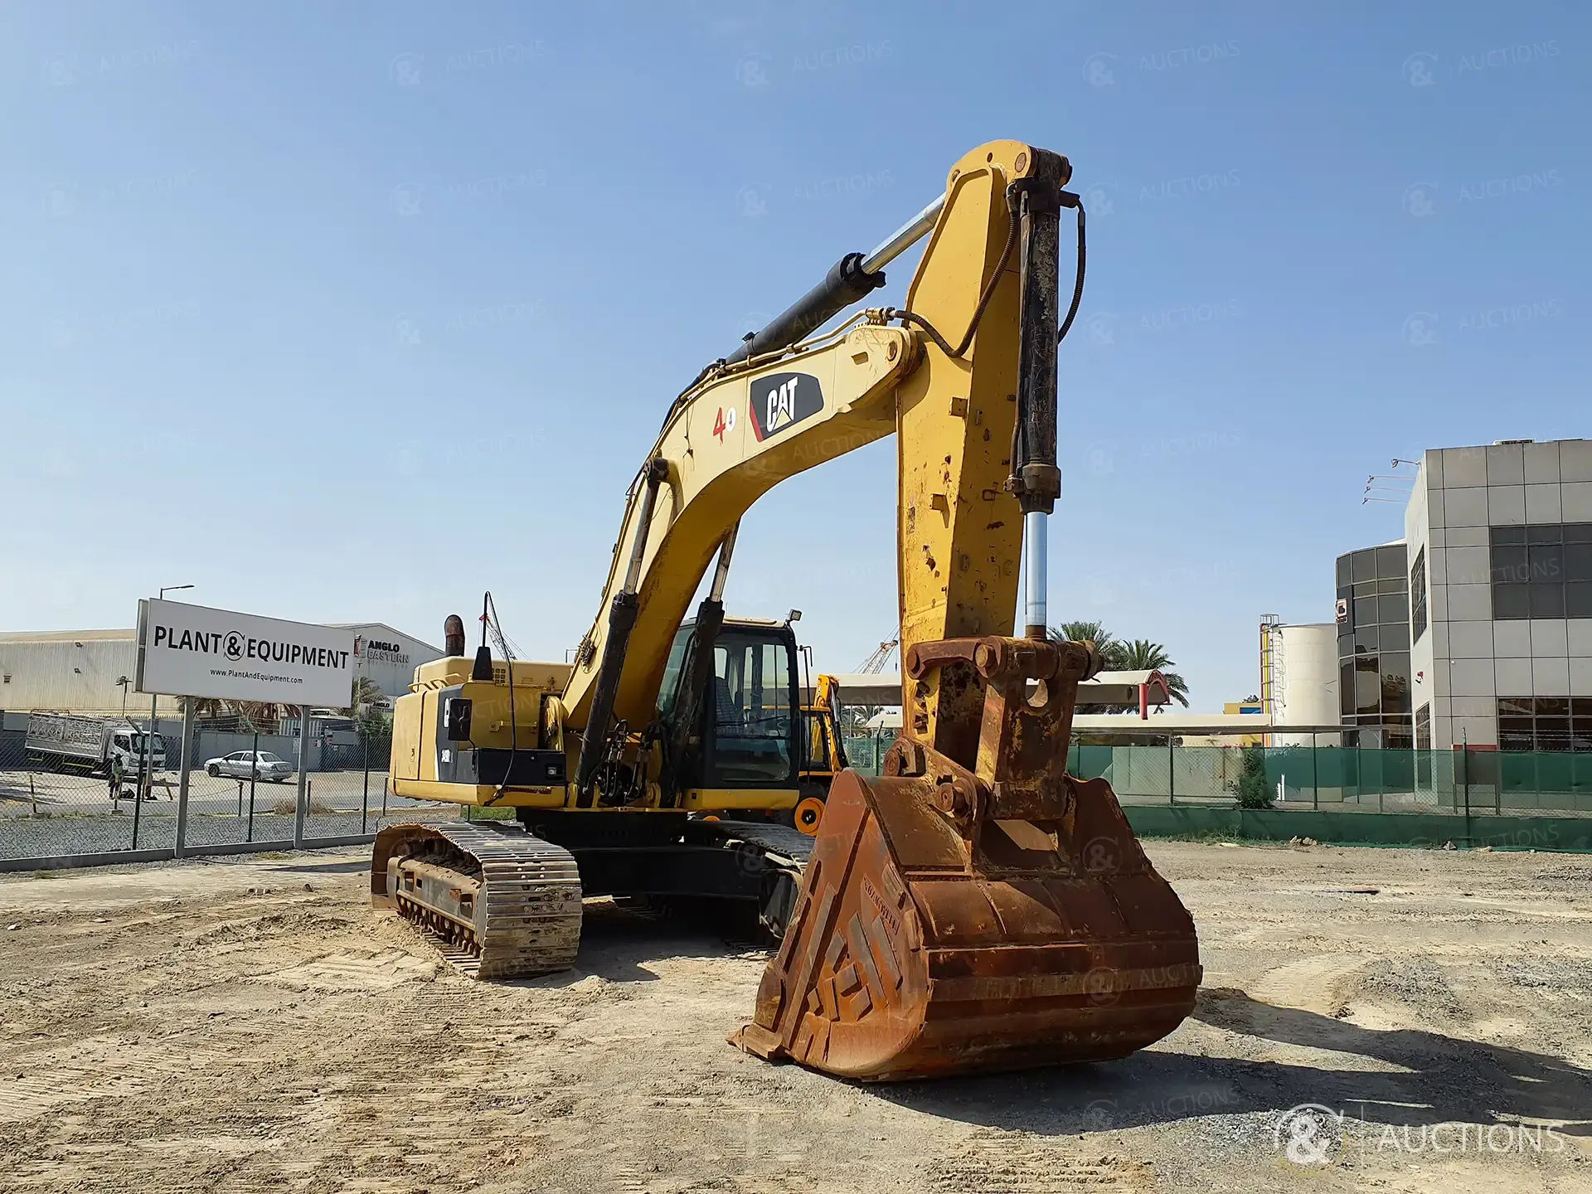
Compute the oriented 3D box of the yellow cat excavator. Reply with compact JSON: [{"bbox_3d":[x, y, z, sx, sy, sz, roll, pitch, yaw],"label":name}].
[{"bbox_3d":[-1.140,0.598,11.405,3.600,5.400,10.900,5,-8,-29],"label":"yellow cat excavator"}]

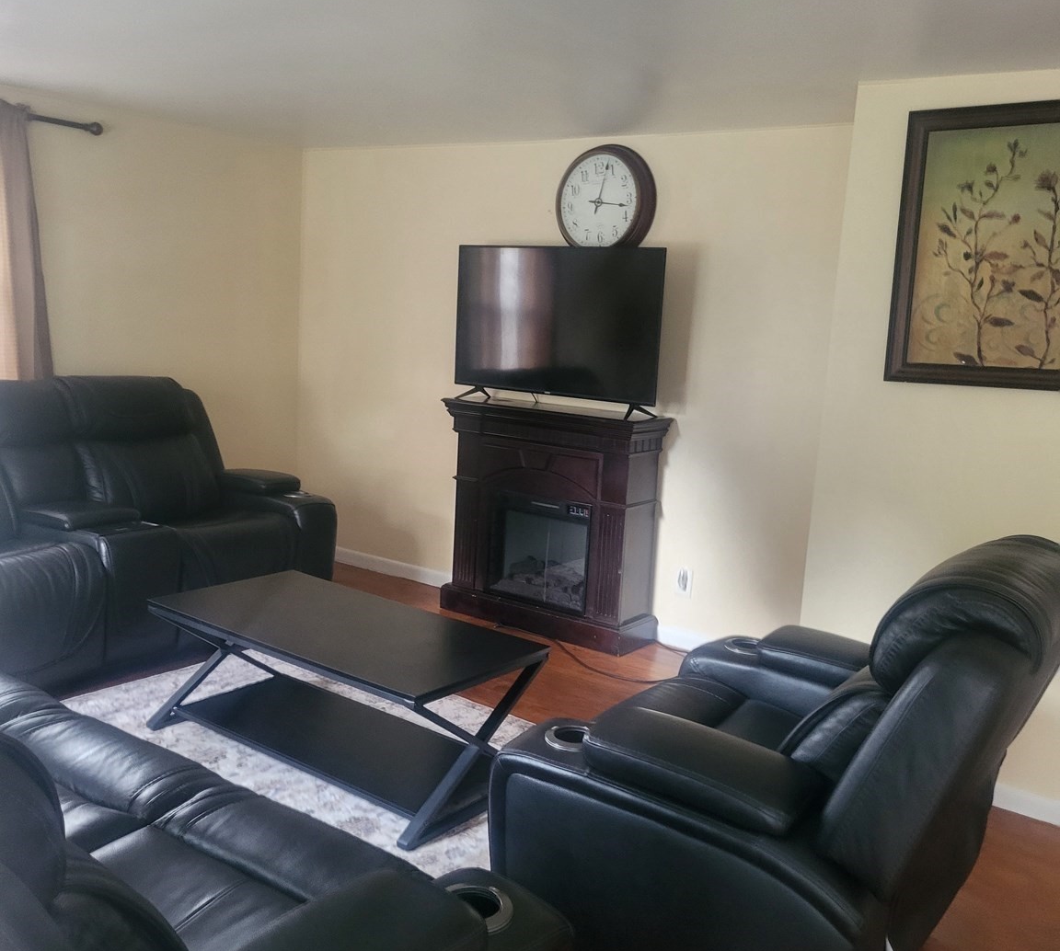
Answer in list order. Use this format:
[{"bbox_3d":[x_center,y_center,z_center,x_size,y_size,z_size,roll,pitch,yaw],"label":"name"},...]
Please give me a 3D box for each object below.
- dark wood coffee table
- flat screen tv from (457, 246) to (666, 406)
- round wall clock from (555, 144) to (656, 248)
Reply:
[{"bbox_3d":[-0.618,0.692,3.469,1.252,0.437,0.603,10,11,37],"label":"dark wood coffee table"},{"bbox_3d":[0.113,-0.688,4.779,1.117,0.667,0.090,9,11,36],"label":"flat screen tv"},{"bbox_3d":[0.333,-1.222,4.735,0.485,0.485,0.080,9,11,33],"label":"round wall clock"}]

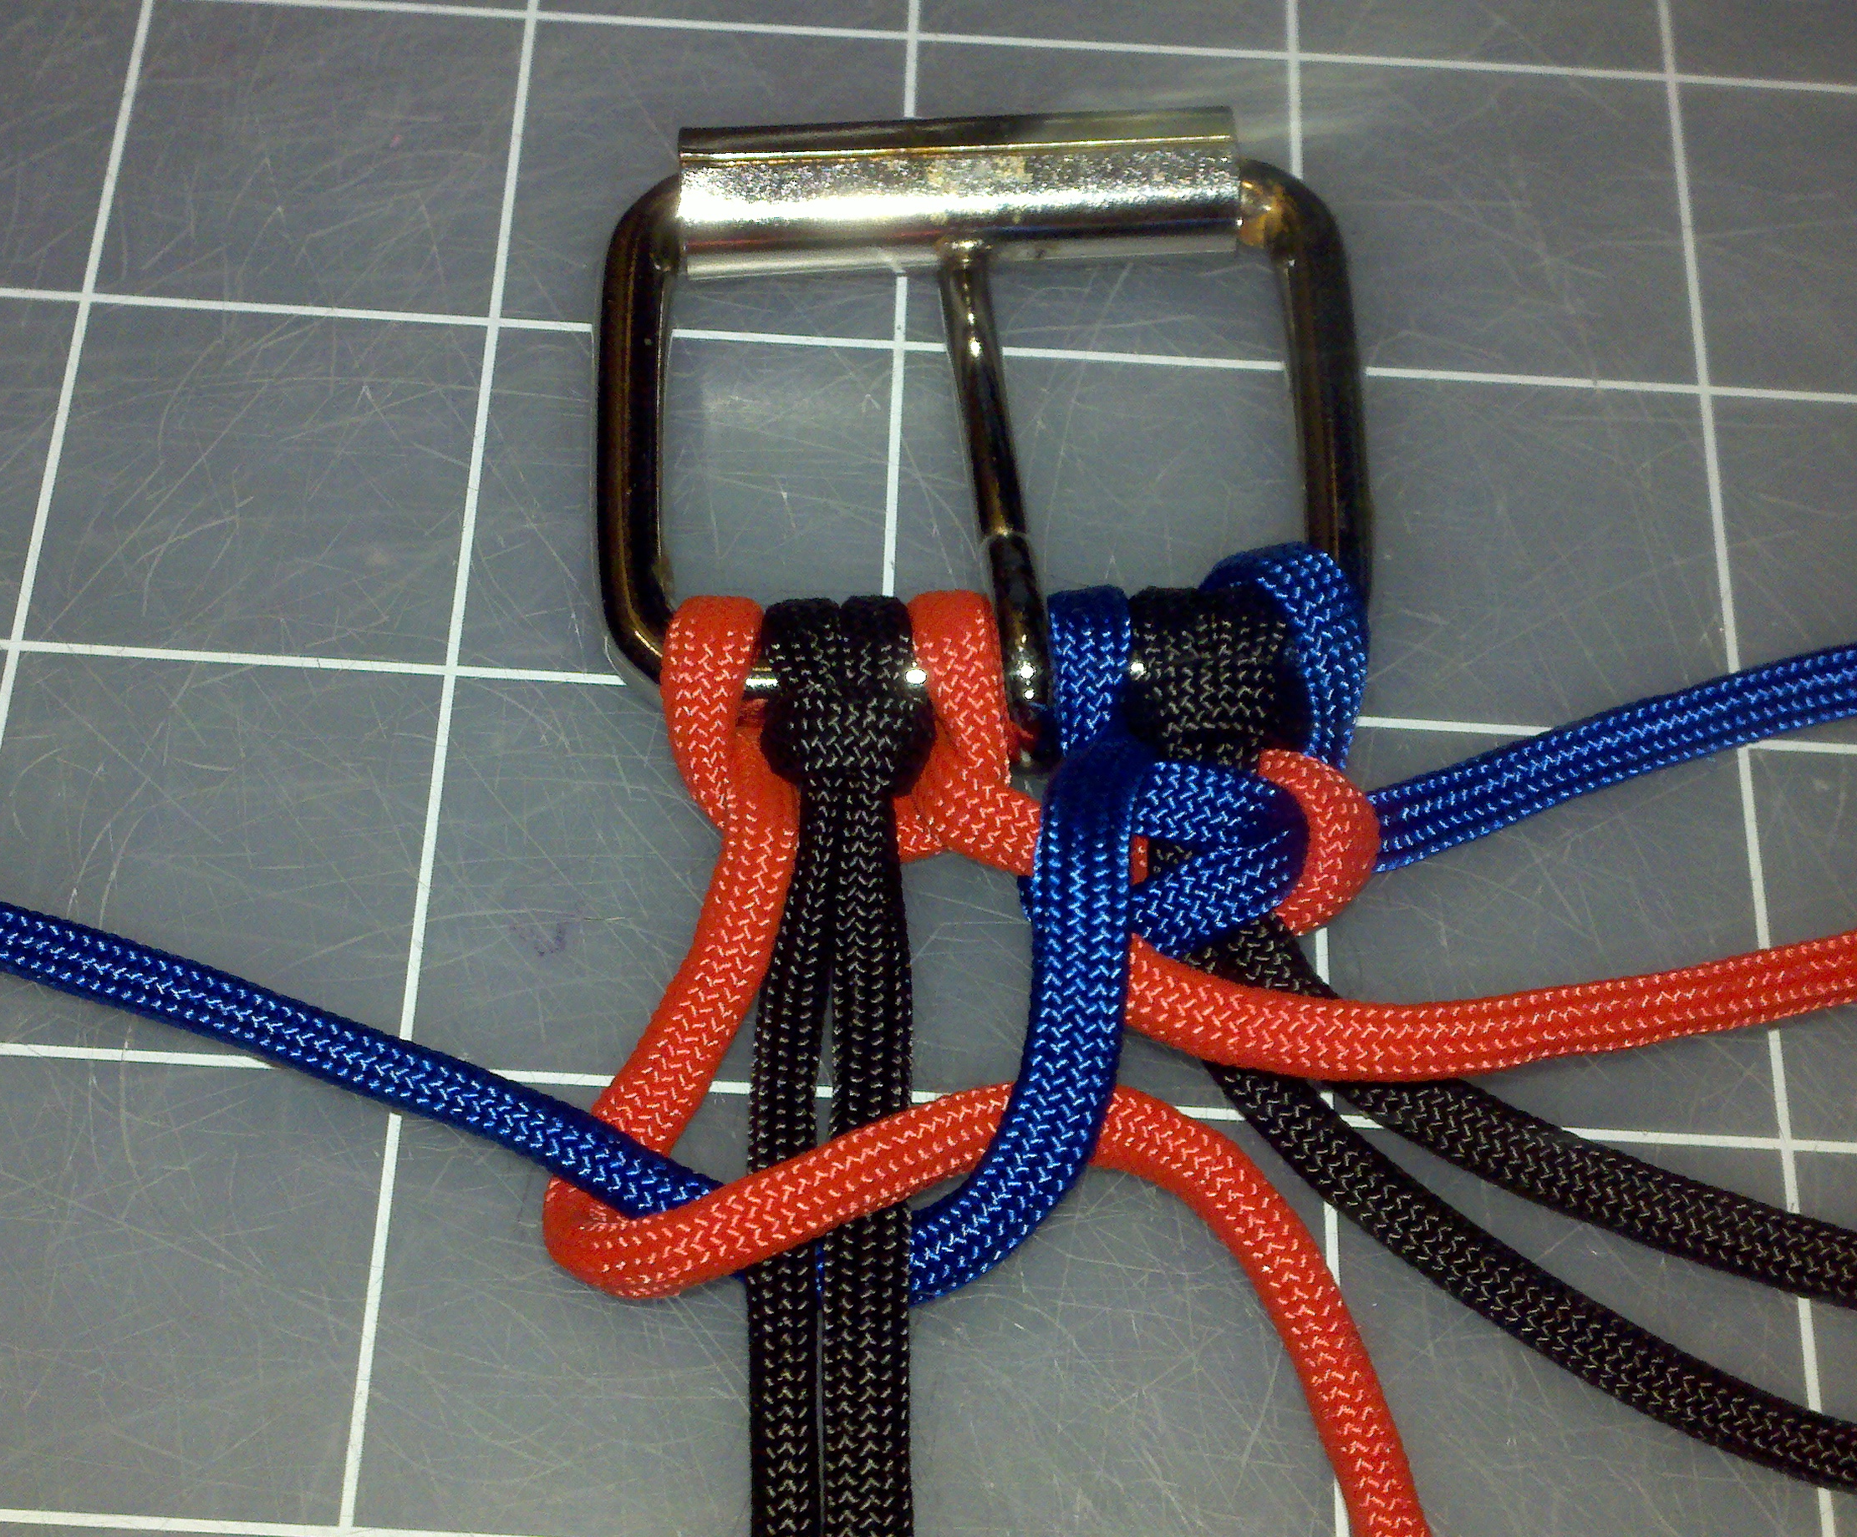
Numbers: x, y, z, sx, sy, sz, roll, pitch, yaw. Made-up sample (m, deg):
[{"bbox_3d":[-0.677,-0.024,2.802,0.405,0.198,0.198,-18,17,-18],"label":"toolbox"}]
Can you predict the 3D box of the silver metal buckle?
[{"bbox_3d":[0.003,-0.020,0.164,0.045,0.011,0.042,-1,65,-3],"label":"silver metal buckle"}]

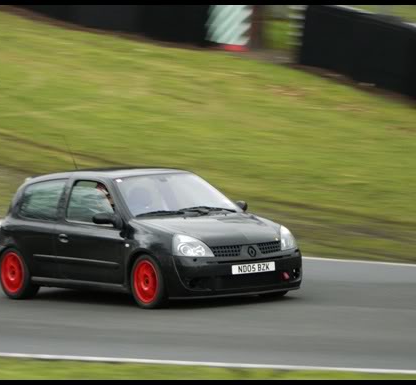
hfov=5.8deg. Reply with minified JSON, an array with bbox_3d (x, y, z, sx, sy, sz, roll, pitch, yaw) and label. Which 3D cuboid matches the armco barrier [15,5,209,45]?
[{"bbox_3d":[-2.067,-3.679,78.450,0.300,1.050,15.800,-3,6,-14],"label":"armco barrier"}]

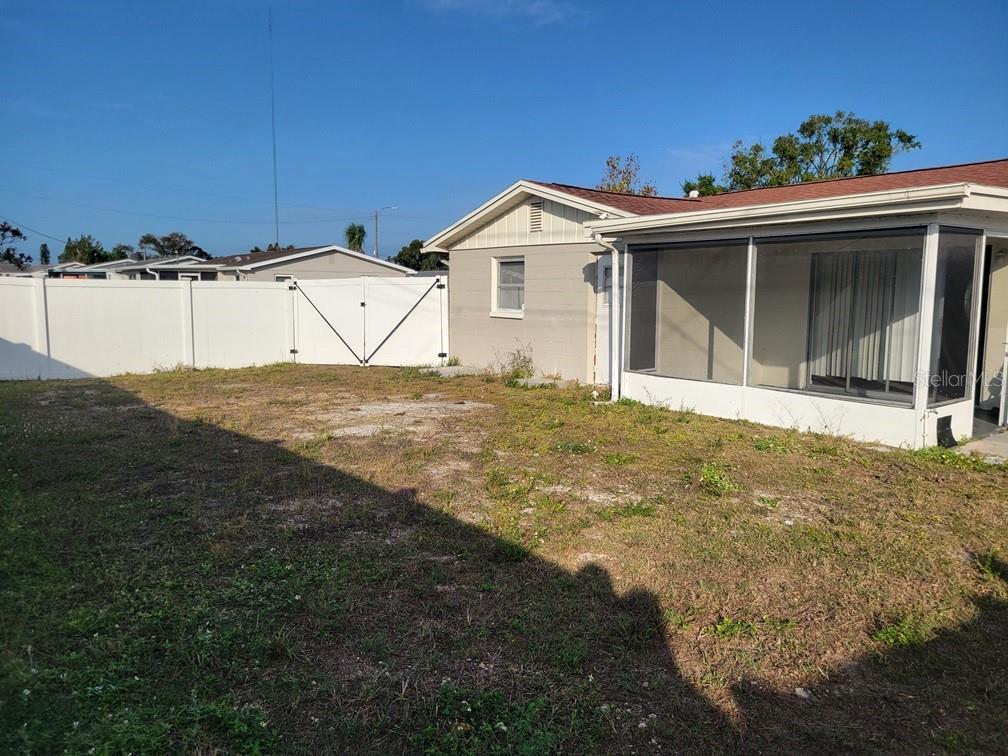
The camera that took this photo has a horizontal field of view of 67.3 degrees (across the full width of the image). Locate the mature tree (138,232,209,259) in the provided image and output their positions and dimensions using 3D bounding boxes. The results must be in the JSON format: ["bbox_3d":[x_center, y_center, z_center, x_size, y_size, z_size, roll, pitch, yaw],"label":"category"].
[{"bbox_3d":[-38.716,-13.004,89.116,8.400,8.120,8.000,-3,7,-23],"label":"mature tree"}]

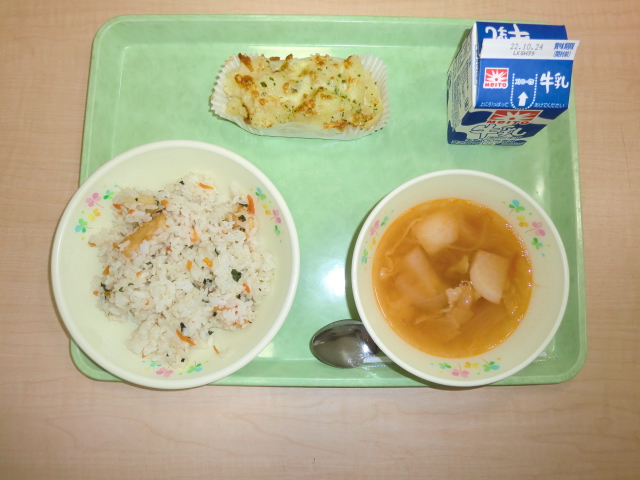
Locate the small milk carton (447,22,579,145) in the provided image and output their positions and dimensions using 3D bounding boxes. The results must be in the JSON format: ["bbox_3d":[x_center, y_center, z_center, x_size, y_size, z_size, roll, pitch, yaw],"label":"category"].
[{"bbox_3d":[0.126,-0.107,0.325,0.058,0.091,0.058,1,83,1],"label":"small milk carton"}]

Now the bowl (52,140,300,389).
[{"bbox_3d":[-0.092,0.016,0.333,0.158,0.053,0.158,0,83,1],"label":"bowl"}]

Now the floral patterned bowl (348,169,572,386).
[{"bbox_3d":[0.087,0.025,0.326,0.134,0.057,0.134,0,83,1],"label":"floral patterned bowl"}]

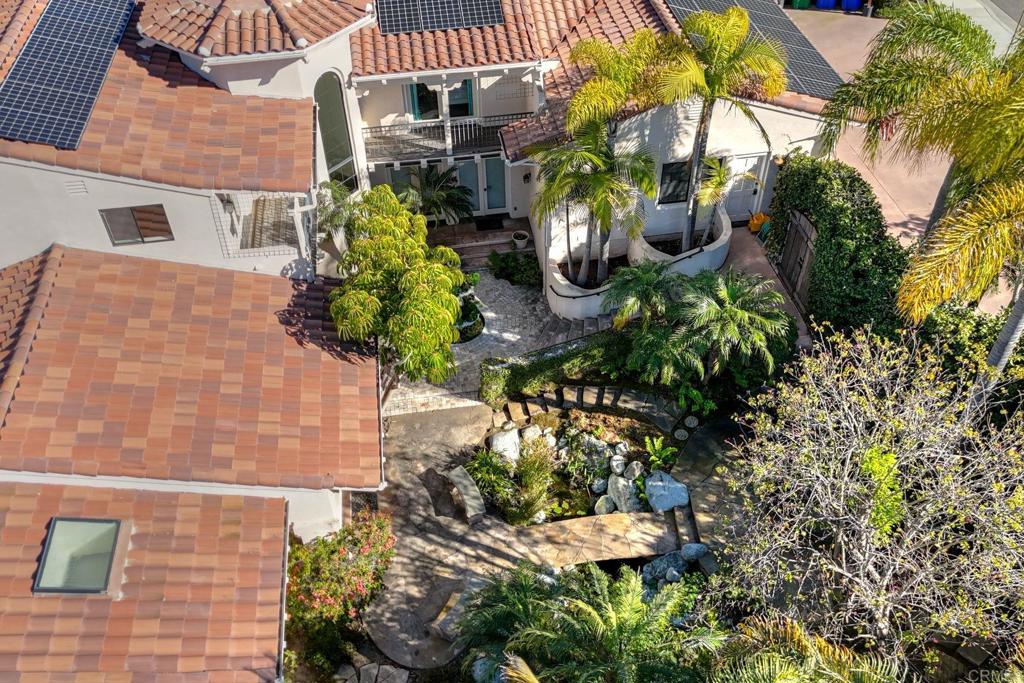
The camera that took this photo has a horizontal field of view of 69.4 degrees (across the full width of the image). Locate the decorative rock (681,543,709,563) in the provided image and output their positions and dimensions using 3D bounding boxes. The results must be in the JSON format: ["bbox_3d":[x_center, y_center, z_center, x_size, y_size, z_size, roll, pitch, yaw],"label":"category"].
[{"bbox_3d":[3.363,3.909,13.702,0.500,0.300,0.380,-1,38,0],"label":"decorative rock"}]

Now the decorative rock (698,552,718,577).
[{"bbox_3d":[3.621,4.145,13.551,0.380,0.220,0.450,-14,39,-16],"label":"decorative rock"}]

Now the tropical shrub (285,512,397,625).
[{"bbox_3d":[-2.760,4.143,12.586,1.750,1.900,1.600,-1,38,0],"label":"tropical shrub"}]

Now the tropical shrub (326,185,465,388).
[{"bbox_3d":[-2.418,-0.819,15.591,2.750,4.700,2.700,-1,38,0],"label":"tropical shrub"}]

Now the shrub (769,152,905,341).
[{"bbox_3d":[7.794,-2.670,18.124,2.100,2.600,5.600,-1,38,0],"label":"shrub"}]

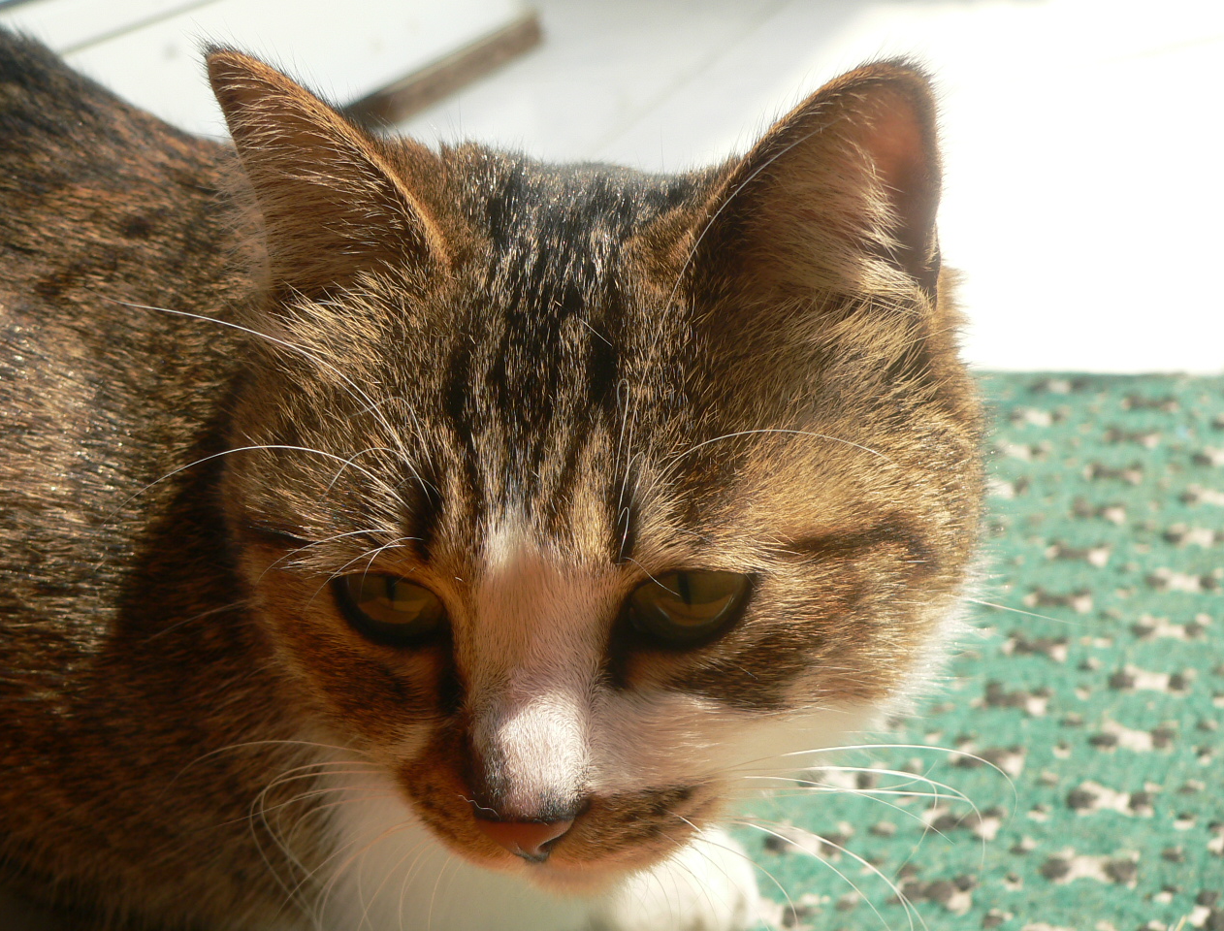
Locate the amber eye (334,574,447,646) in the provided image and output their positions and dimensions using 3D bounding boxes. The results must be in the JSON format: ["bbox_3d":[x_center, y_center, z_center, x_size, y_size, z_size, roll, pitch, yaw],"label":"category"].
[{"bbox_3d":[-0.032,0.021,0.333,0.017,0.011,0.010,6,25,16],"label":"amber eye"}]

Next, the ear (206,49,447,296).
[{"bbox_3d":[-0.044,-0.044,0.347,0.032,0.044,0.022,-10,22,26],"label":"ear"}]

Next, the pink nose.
[{"bbox_3d":[-0.012,0.051,0.312,0.013,0.009,0.007,1,24,7],"label":"pink nose"}]

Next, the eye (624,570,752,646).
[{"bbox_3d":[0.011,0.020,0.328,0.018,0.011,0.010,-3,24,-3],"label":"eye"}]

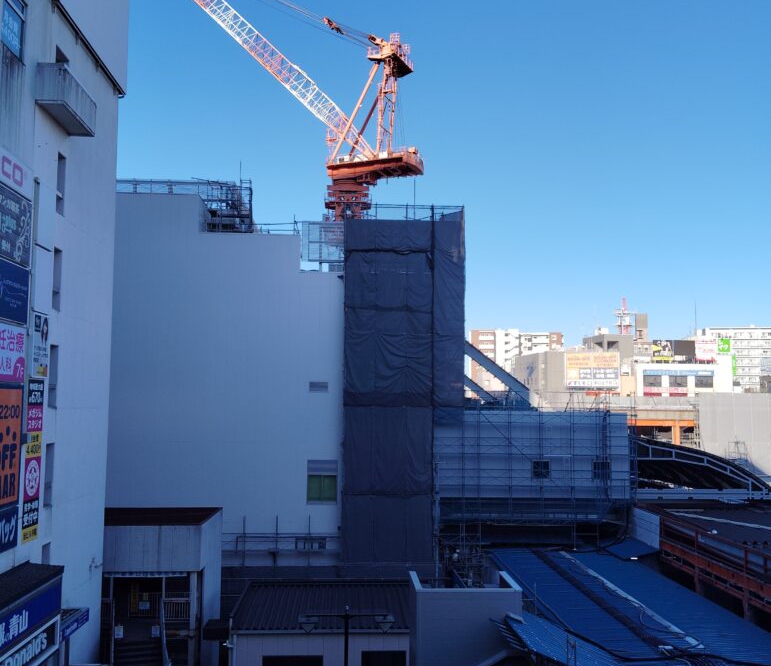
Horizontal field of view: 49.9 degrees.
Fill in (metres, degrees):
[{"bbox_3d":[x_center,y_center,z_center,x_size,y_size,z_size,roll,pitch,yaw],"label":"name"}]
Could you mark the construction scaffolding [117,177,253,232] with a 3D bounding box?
[{"bbox_3d":[-12.970,-8.344,54.300,8.300,3.200,4.000,1,-5,-3],"label":"construction scaffolding"}]

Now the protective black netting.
[{"bbox_3d":[1.098,3.237,50.400,7.133,20.964,2.000,1,-5,-3],"label":"protective black netting"}]

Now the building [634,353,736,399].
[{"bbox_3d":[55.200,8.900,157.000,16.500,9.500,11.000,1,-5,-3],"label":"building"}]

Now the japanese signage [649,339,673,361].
[{"bbox_3d":[50.571,3.209,152.000,3.836,3.961,0.500,1,-5,-3],"label":"japanese signage"}]

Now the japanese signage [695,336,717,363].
[{"bbox_3d":[58.633,3.209,152.000,3.785,4.696,0.500,1,-5,-3],"label":"japanese signage"}]

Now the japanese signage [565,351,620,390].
[{"bbox_3d":[33.928,6.155,136.000,9.057,6.107,0.600,1,-5,-3],"label":"japanese signage"}]

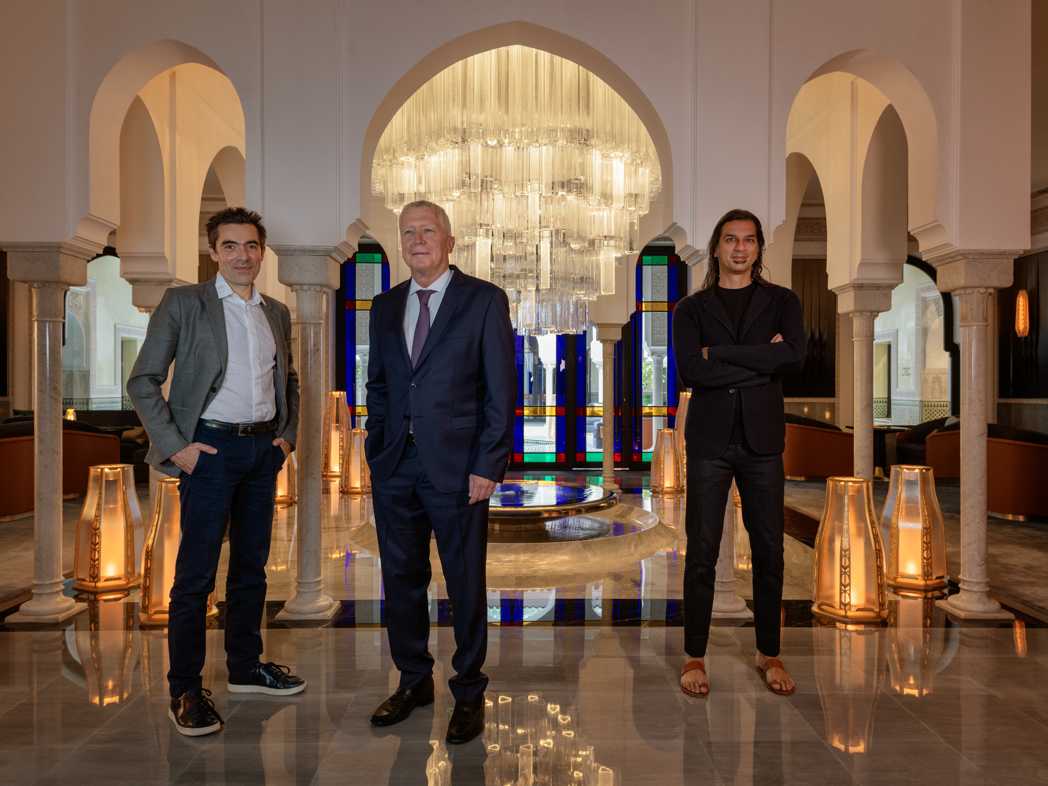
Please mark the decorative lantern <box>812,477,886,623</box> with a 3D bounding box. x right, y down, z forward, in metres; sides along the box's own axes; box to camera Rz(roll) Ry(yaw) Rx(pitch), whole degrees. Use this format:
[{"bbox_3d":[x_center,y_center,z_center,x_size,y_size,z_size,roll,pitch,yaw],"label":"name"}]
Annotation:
[{"bbox_3d":[1.633,0.770,3.940,0.375,0.665,0.375,0,0,25],"label":"decorative lantern"}]

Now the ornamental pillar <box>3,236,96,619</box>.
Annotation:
[{"bbox_3d":[-2.342,0.190,3.872,0.270,1.805,0.270,0,0,-1],"label":"ornamental pillar"}]

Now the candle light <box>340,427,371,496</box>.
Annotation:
[{"bbox_3d":[-1.794,0.735,8.500,0.385,0.670,0.375,0,0,-10],"label":"candle light"}]

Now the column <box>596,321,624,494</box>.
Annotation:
[{"bbox_3d":[0.903,0.162,8.565,0.270,1.805,0.270,0,0,-1],"label":"column"}]

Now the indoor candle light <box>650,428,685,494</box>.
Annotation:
[{"bbox_3d":[1.559,0.722,8.518,0.360,0.690,0.360,0,0,-1],"label":"indoor candle light"}]

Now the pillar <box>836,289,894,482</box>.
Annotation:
[{"bbox_3d":[2.253,0.192,5.248,0.270,1.805,0.270,0,0,-1],"label":"pillar"}]

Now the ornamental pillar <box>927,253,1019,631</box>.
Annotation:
[{"bbox_3d":[2.280,0.202,3.970,0.270,1.805,0.270,0,0,-1],"label":"ornamental pillar"}]

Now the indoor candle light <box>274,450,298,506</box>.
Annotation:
[{"bbox_3d":[-2.385,0.718,7.665,0.360,0.690,0.360,0,0,-1],"label":"indoor candle light"}]

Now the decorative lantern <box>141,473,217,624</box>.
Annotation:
[{"bbox_3d":[-1.728,0.770,3.930,0.380,0.665,0.370,0,0,-22],"label":"decorative lantern"}]

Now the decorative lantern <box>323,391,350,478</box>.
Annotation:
[{"bbox_3d":[-2.415,0.523,10.200,0.420,1.070,0.410,0,0,-10],"label":"decorative lantern"}]

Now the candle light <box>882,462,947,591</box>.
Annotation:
[{"bbox_3d":[2.252,0.764,4.530,0.375,0.668,0.370,0,0,20],"label":"candle light"}]

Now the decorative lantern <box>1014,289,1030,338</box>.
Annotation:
[{"bbox_3d":[6.532,-1.026,10.303,0.130,0.635,0.190,0,0,-1],"label":"decorative lantern"}]

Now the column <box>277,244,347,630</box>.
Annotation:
[{"bbox_3d":[-1.064,0.194,3.899,0.270,1.805,0.270,0,0,-1],"label":"column"}]

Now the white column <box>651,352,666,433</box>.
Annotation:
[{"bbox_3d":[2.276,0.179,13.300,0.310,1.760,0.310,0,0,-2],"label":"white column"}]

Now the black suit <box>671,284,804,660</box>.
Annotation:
[{"bbox_3d":[0.807,0.292,2.950,0.510,1.430,0.360,0,0,12],"label":"black suit"}]

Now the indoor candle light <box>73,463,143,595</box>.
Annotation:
[{"bbox_3d":[-2.334,0.763,4.410,0.380,0.672,0.370,0,0,-20],"label":"indoor candle light"}]

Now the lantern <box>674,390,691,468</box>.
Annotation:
[{"bbox_3d":[2.152,0.523,10.200,0.420,1.070,0.410,0,0,0],"label":"lantern"}]

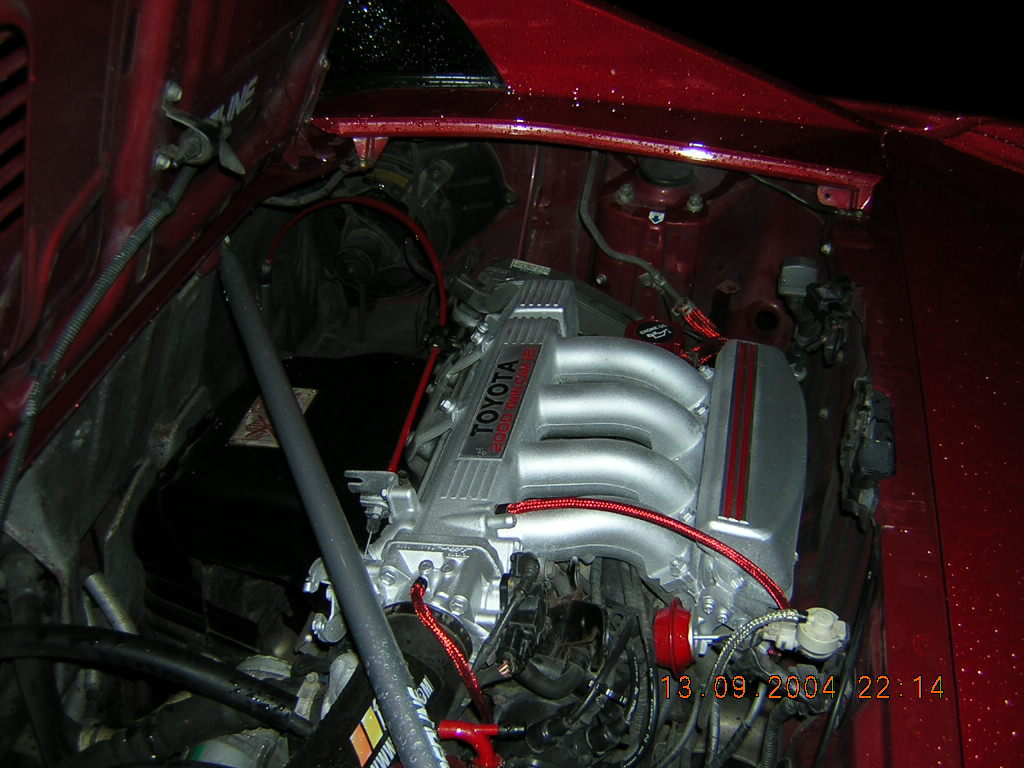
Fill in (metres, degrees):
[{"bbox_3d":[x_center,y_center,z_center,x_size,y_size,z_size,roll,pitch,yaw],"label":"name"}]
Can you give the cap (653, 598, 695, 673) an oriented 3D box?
[{"bbox_3d":[0.147,0.229,0.970,0.036,0.064,0.062,-3,35,13],"label":"cap"}]

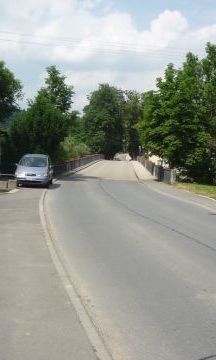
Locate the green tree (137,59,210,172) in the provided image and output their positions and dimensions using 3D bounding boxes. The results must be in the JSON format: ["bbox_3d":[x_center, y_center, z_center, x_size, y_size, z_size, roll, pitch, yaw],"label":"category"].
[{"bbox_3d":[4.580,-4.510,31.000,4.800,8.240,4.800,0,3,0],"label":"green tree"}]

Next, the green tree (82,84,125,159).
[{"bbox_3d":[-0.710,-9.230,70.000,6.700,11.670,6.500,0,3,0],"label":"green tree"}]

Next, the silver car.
[{"bbox_3d":[-4.160,-0.550,25.800,1.830,1.720,4.600,0,3,-4],"label":"silver car"}]

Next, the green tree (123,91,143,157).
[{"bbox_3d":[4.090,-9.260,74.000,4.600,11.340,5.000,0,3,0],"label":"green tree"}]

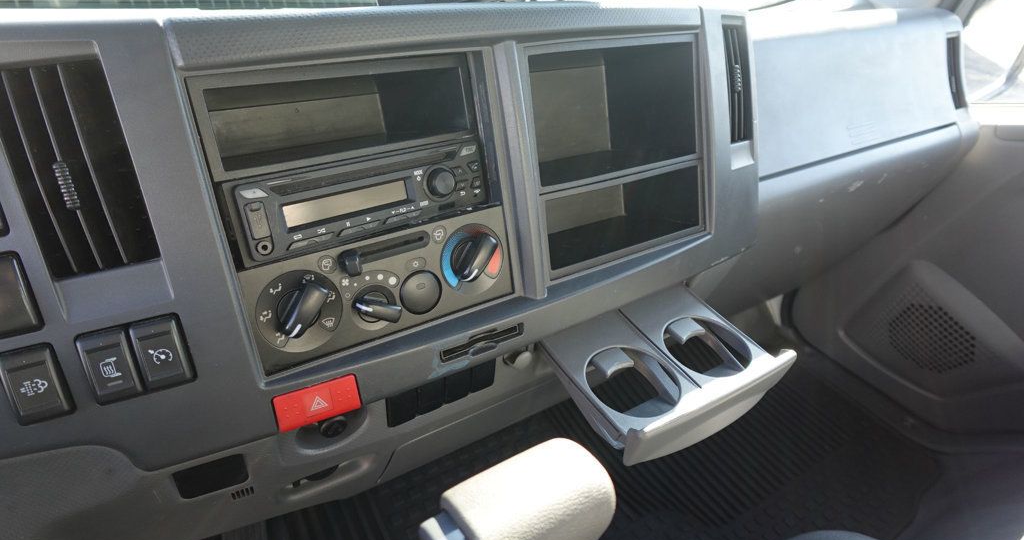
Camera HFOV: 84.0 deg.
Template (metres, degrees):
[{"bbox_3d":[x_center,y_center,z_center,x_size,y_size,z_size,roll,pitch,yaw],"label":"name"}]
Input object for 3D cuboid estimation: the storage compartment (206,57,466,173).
[{"bbox_3d":[-0.146,-0.116,0.436,0.171,0.048,0.155,-18,20,-29],"label":"storage compartment"}]

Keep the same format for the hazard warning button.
[{"bbox_3d":[-0.134,0.088,0.390,0.054,0.025,0.014,-18,20,-29],"label":"hazard warning button"}]

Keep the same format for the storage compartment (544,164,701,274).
[{"bbox_3d":[0.080,-0.061,0.569,0.189,0.060,0.108,-18,20,-29],"label":"storage compartment"}]

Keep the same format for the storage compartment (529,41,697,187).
[{"bbox_3d":[0.065,-0.150,0.545,0.187,0.101,0.118,-18,20,-29],"label":"storage compartment"}]

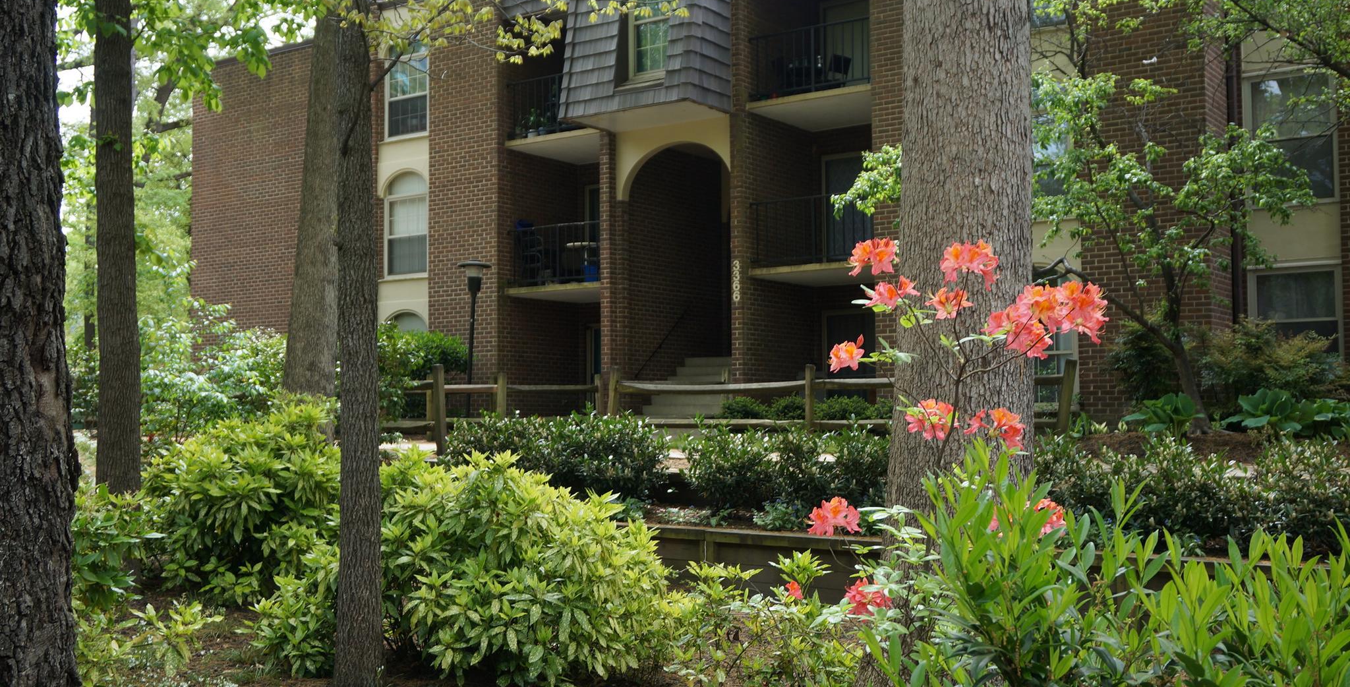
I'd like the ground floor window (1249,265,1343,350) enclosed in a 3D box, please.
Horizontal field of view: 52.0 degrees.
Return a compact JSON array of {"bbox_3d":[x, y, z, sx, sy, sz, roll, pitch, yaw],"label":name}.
[{"bbox_3d":[8.490,-0.280,18.937,1.194,1.520,0.120,-2,-4,34],"label":"ground floor window"}]

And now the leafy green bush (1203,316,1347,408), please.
[{"bbox_3d":[7.447,0.293,17.201,1.700,1.330,1.150,-2,-3,34],"label":"leafy green bush"}]

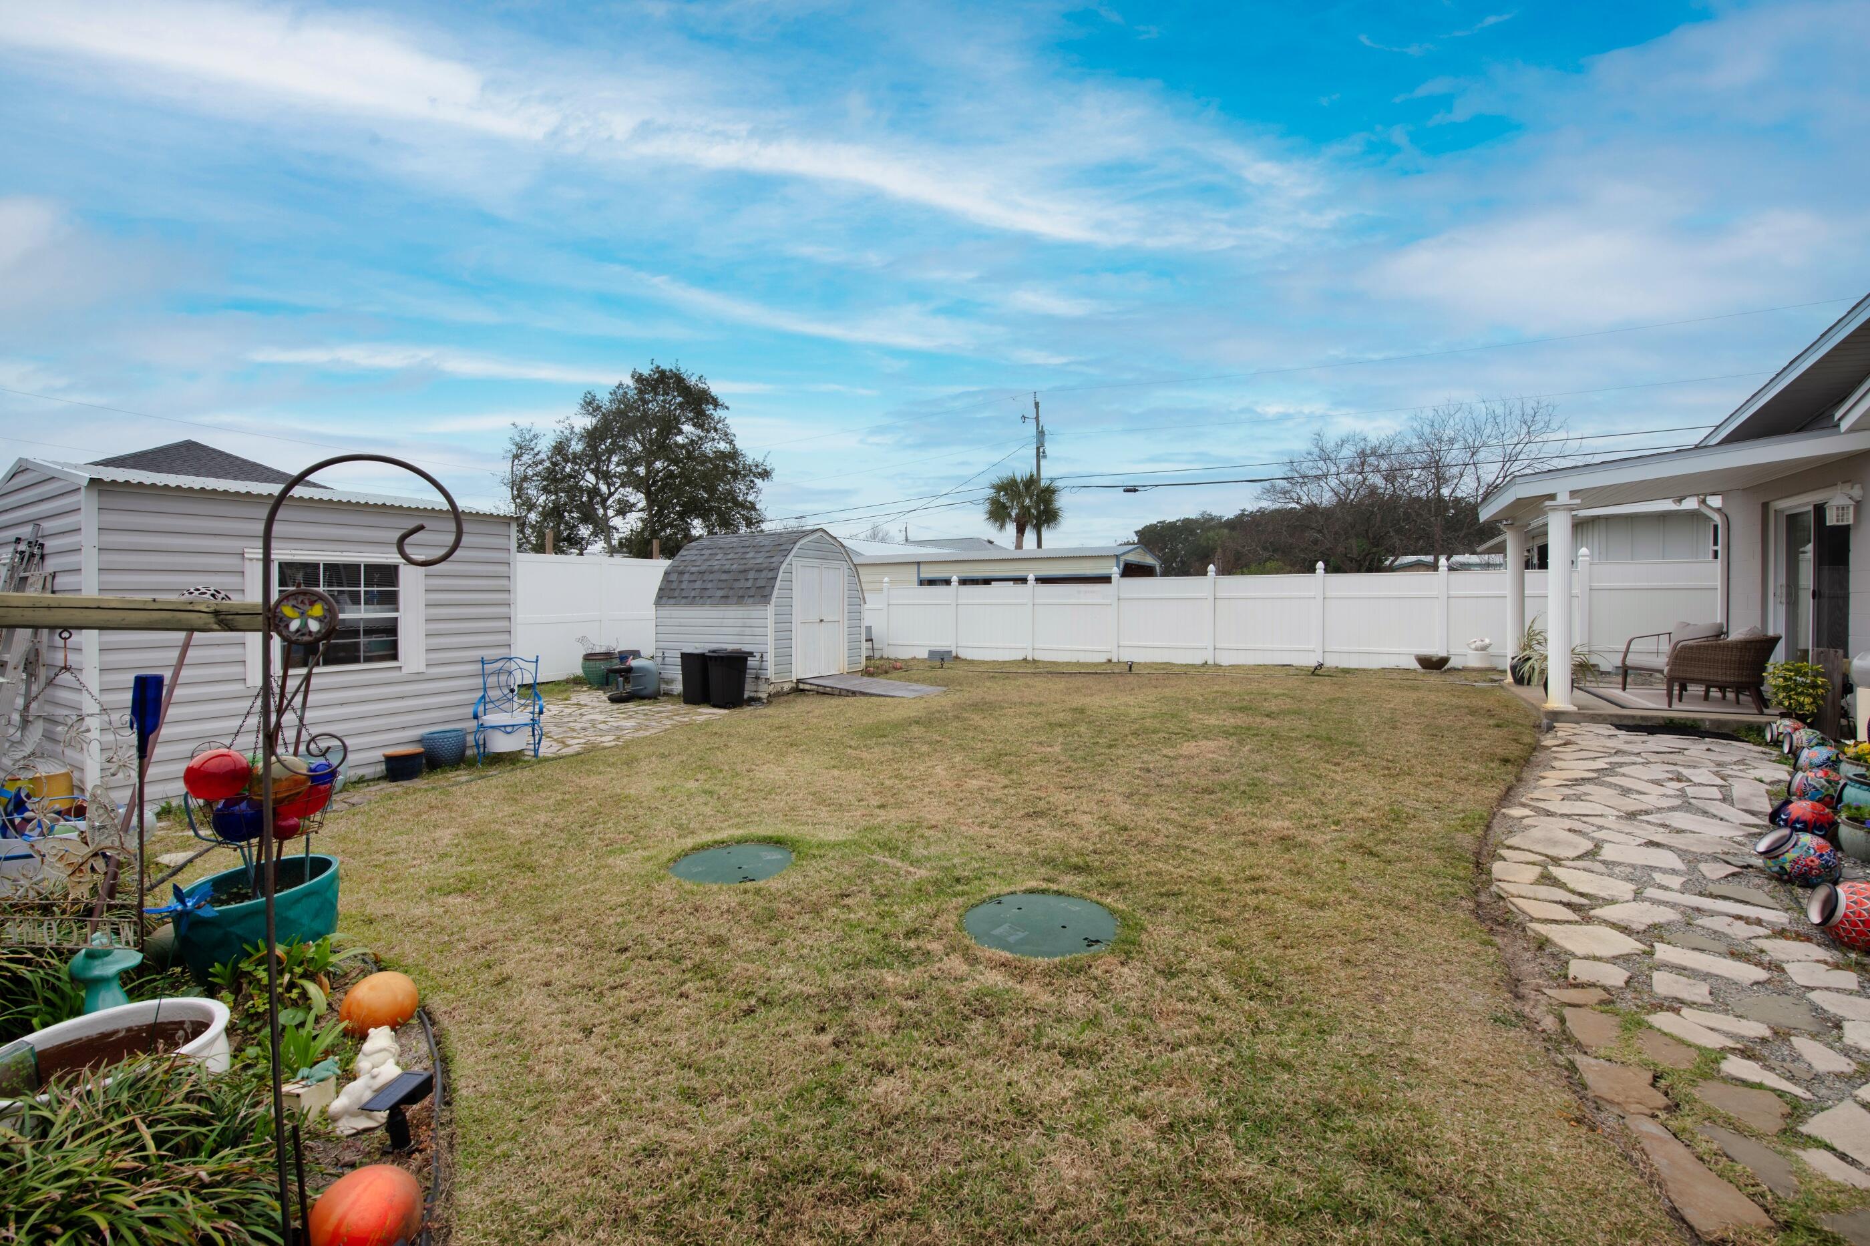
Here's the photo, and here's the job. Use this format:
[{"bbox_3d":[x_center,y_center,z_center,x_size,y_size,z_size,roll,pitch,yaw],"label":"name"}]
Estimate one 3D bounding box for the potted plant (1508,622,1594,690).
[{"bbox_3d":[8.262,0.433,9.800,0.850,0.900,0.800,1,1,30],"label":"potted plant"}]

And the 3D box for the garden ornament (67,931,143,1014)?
[{"bbox_3d":[-2.524,1.102,2.212,0.145,0.326,0.145,1,2,41],"label":"garden ornament"}]

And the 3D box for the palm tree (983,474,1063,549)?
[{"bbox_3d":[3.587,-2.700,30.000,3.200,6.800,3.200,0,1,0],"label":"palm tree"}]

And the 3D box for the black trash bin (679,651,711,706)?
[{"bbox_3d":[-3.323,0.784,10.400,0.460,0.780,0.500,1,2,42],"label":"black trash bin"}]

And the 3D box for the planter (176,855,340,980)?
[{"bbox_3d":[-2.537,1.117,2.745,0.468,0.290,0.567,-1,2,-26],"label":"planter"}]

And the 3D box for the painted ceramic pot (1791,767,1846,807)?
[{"bbox_3d":[5.991,1.119,4.937,0.255,0.255,0.255,-1,13,-39],"label":"painted ceramic pot"}]

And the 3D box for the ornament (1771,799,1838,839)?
[{"bbox_3d":[4.975,1.130,4.150,0.250,0.250,0.250,0,22,-41],"label":"ornament"}]

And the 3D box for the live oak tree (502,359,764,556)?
[{"bbox_3d":[-10.224,-4.000,25.000,9.000,9.600,8.500,0,1,-17],"label":"live oak tree"}]

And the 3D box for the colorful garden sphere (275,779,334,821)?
[{"bbox_3d":[-2.395,0.659,2.757,0.176,0.176,0.176,-1,2,-43],"label":"colorful garden sphere"}]

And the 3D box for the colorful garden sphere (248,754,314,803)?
[{"bbox_3d":[-2.387,0.569,2.652,0.172,0.172,0.172,-1,2,-43],"label":"colorful garden sphere"}]

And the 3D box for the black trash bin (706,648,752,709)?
[{"bbox_3d":[-2.842,0.771,10.100,0.480,0.830,0.540,1,2,42],"label":"black trash bin"}]

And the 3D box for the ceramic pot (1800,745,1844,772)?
[{"bbox_3d":[6.290,0.995,5.160,0.235,0.235,0.220,1,11,-36],"label":"ceramic pot"}]

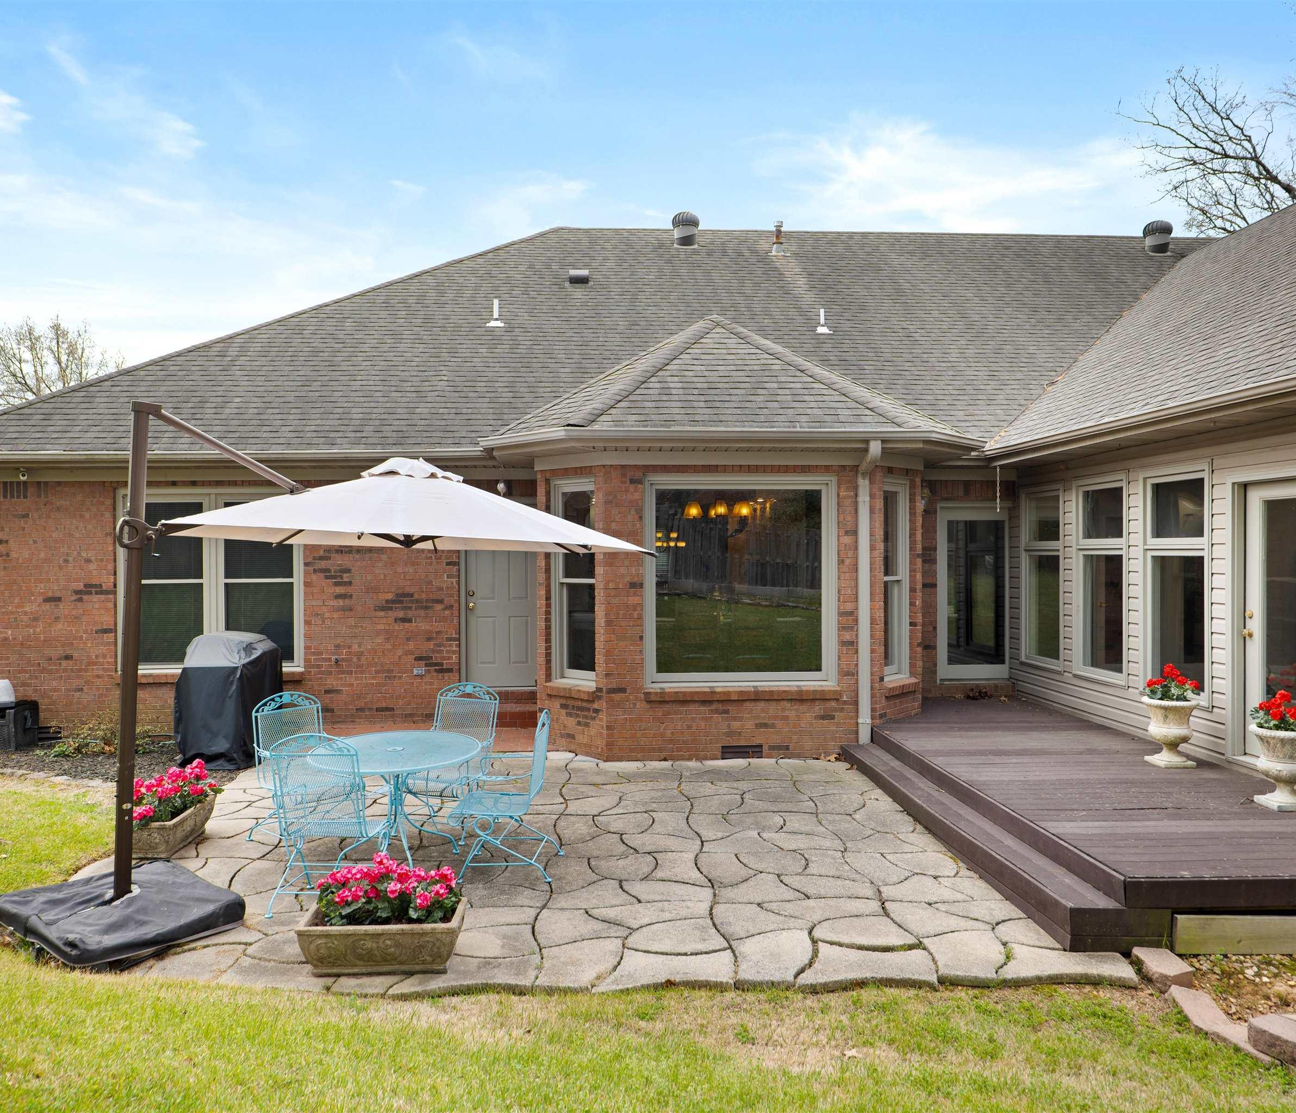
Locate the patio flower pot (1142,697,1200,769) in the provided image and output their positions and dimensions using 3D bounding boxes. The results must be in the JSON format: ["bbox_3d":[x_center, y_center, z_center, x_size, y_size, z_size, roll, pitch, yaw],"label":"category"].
[{"bbox_3d":[4.050,1.363,7.900,0.400,0.485,0.400,0,0,-4],"label":"patio flower pot"}]

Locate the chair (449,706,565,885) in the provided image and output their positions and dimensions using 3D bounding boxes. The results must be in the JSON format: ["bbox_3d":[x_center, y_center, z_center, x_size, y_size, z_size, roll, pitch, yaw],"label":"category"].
[{"bbox_3d":[-0.905,1.450,6.370,0.690,0.980,0.620,0,0,3],"label":"chair"}]

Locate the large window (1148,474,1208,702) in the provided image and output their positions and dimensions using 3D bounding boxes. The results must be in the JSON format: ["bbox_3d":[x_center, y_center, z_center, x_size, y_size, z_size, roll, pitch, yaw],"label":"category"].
[{"bbox_3d":[4.345,0.228,8.390,0.100,1.840,0.880,0,0,-4],"label":"large window"}]

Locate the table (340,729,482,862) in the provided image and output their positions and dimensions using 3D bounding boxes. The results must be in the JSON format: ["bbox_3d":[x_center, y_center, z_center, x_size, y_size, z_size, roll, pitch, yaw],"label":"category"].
[{"bbox_3d":[-1.593,1.580,6.470,1.060,0.720,1.350,0,0,-7],"label":"table"}]

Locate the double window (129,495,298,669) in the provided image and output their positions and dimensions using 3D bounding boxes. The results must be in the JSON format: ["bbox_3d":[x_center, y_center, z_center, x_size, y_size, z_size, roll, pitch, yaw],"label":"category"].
[{"bbox_3d":[-4.630,0.248,10.830,1.840,1.860,0.100,0,0,-4],"label":"double window"}]

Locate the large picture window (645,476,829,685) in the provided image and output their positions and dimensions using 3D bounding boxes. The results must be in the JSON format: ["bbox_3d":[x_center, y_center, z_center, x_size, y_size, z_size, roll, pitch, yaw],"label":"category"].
[{"bbox_3d":[0.864,0.228,9.590,1.758,1.938,0.100,0,0,-4],"label":"large picture window"}]

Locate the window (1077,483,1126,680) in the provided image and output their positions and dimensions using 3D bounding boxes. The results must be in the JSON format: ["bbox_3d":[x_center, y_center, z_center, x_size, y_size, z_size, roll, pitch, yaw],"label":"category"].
[{"bbox_3d":[4.318,0.213,9.743,0.100,1.852,0.941,0,0,-4],"label":"window"}]

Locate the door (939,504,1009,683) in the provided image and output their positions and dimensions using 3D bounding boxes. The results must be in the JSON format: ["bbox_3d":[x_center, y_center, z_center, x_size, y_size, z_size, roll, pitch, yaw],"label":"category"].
[{"bbox_3d":[3.620,0.415,11.380,0.800,1.950,0.090,0,0,-4],"label":"door"}]

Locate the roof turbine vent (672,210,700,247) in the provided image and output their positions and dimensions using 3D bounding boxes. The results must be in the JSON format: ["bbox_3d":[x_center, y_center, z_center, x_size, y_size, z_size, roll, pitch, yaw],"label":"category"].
[{"bbox_3d":[0.630,-5.457,17.000,0.460,0.610,0.460,0,0,-4],"label":"roof turbine vent"}]

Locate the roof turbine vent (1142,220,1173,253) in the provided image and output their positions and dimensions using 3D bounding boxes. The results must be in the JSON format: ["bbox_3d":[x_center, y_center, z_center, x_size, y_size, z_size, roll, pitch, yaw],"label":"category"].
[{"bbox_3d":[8.620,-5.400,17.250,0.440,0.540,0.440,0,0,-4],"label":"roof turbine vent"}]

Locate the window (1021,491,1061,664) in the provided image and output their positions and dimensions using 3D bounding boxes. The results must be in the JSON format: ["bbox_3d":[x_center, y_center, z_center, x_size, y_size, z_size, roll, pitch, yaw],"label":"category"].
[{"bbox_3d":[4.227,0.218,10.987,0.100,1.811,0.951,0,0,-4],"label":"window"}]

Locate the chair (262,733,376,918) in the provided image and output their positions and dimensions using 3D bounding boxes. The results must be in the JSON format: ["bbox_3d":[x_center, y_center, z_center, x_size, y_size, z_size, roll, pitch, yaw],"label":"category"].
[{"bbox_3d":[-1.790,1.465,5.830,0.560,1.000,0.660,0,0,3],"label":"chair"}]

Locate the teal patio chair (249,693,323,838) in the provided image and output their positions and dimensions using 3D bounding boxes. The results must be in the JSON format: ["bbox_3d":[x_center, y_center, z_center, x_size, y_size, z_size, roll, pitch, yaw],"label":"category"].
[{"bbox_3d":[-2.250,1.435,6.950,0.690,0.980,0.620,0,0,38],"label":"teal patio chair"}]

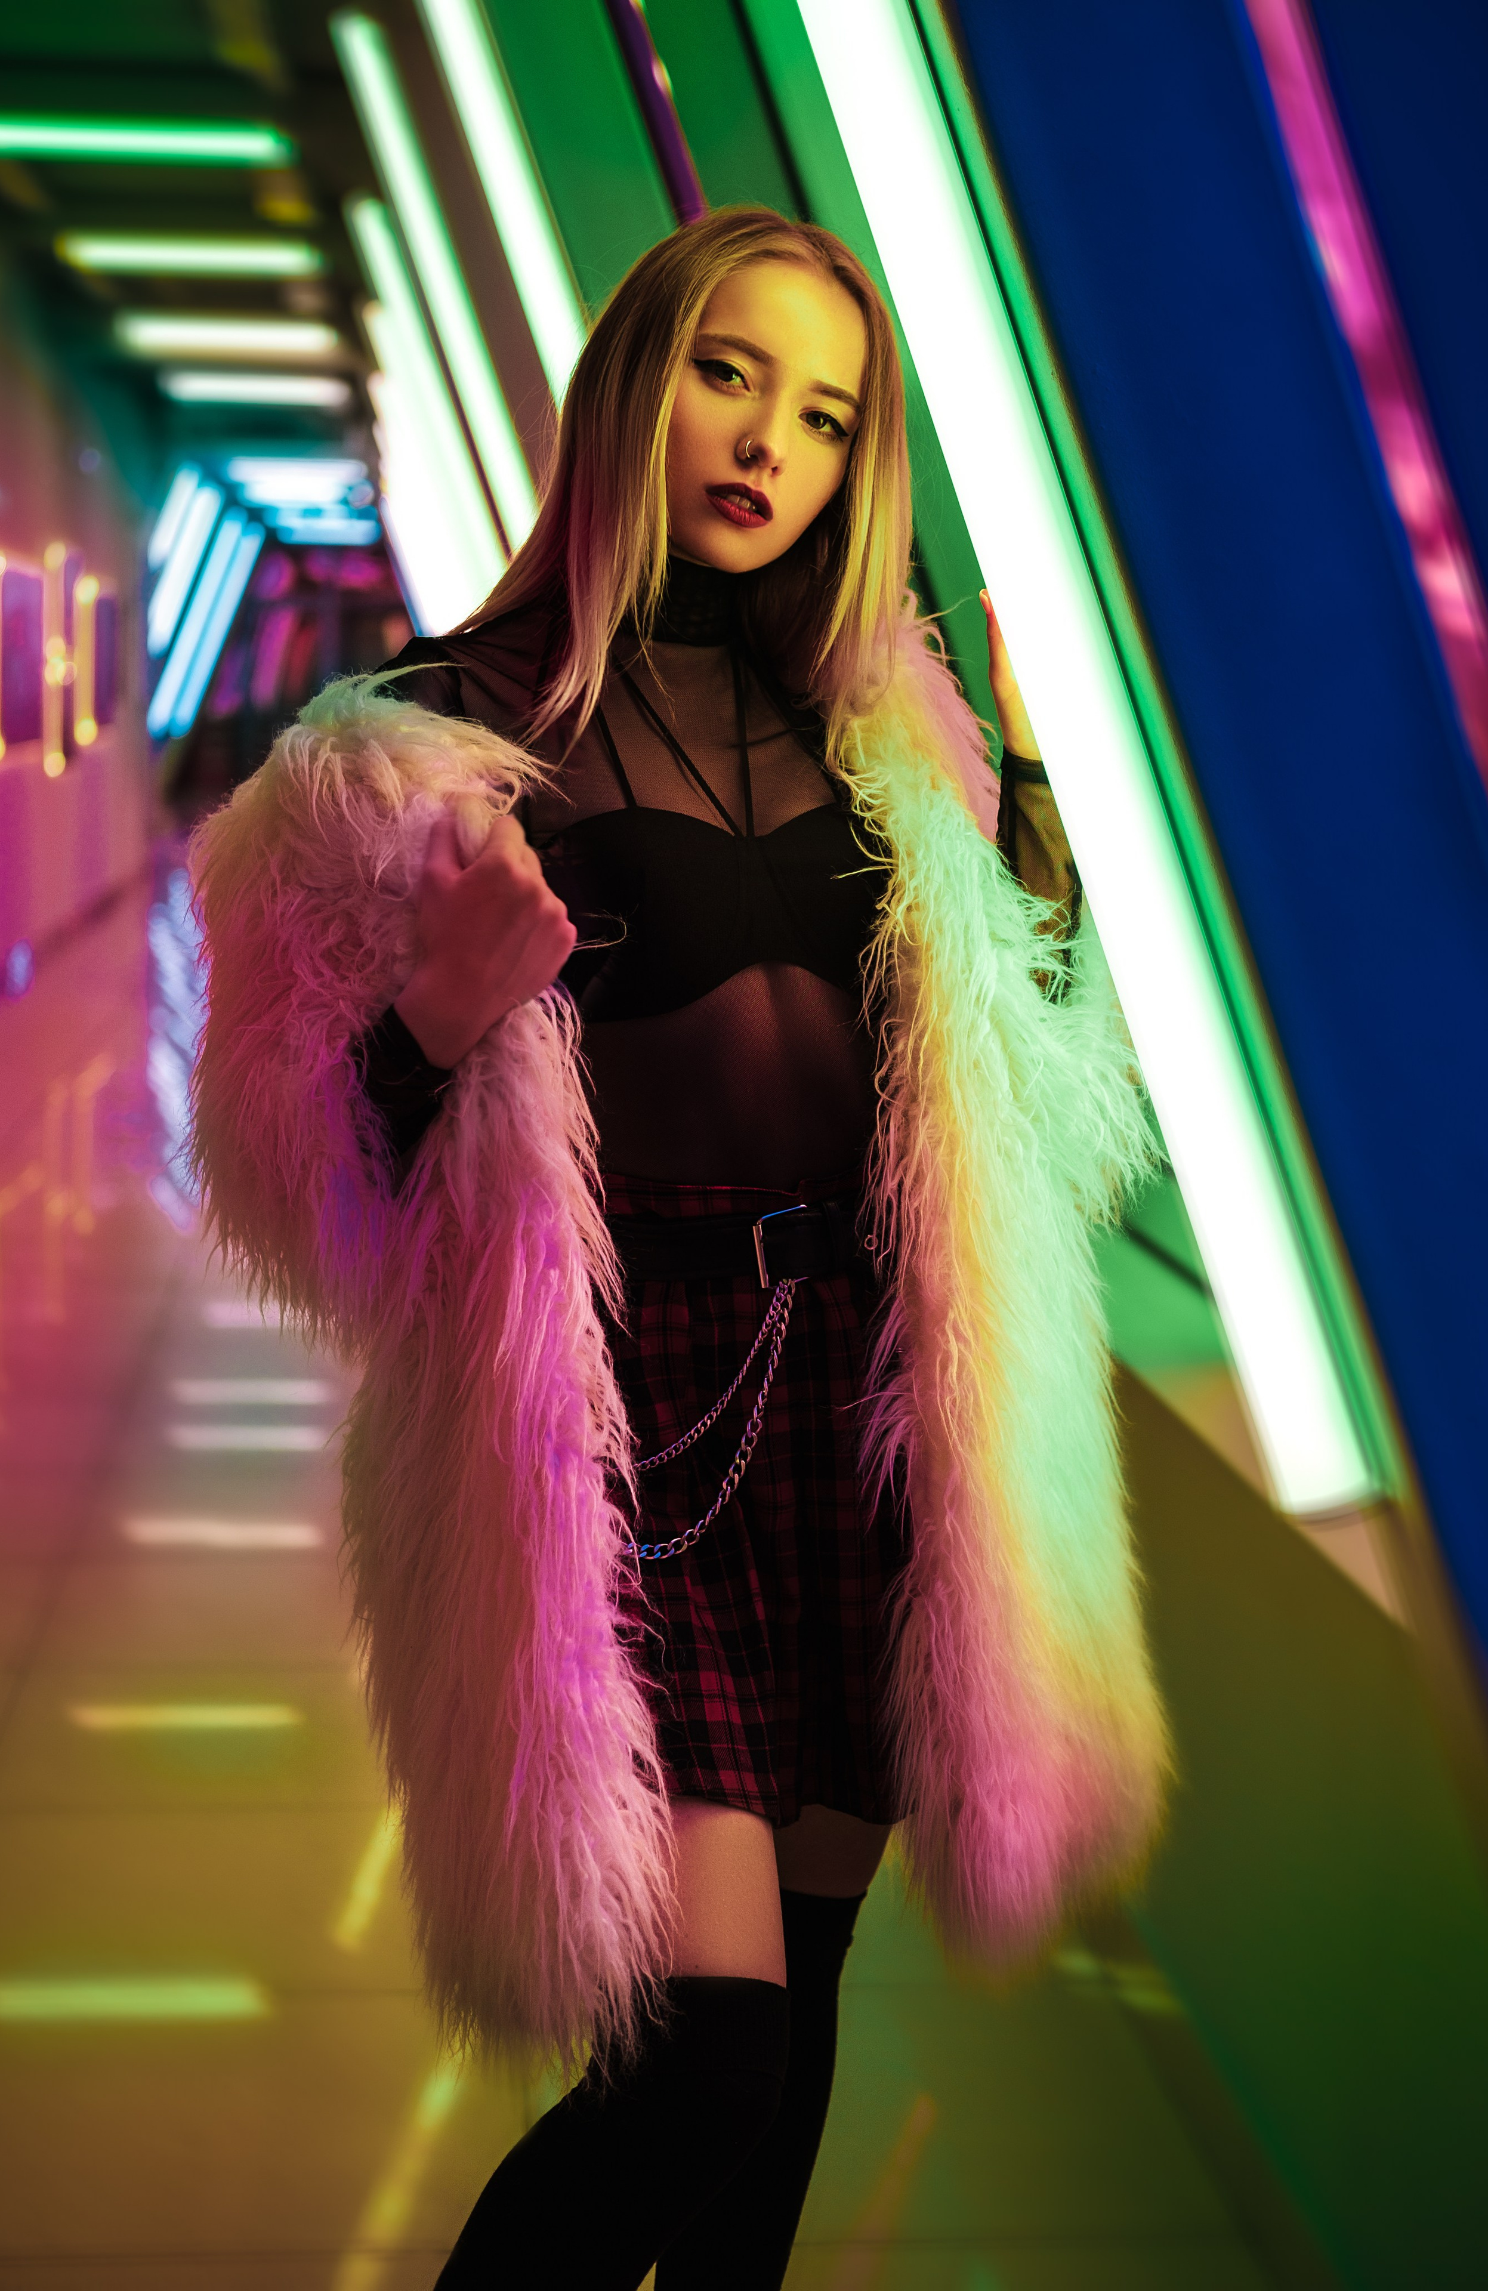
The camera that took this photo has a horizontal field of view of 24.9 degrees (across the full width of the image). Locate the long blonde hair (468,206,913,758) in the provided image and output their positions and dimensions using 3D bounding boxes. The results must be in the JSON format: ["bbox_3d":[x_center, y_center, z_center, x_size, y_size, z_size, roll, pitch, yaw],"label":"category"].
[{"bbox_3d":[-0.031,-0.408,2.070,0.250,0.330,0.240,6,9,-20],"label":"long blonde hair"}]

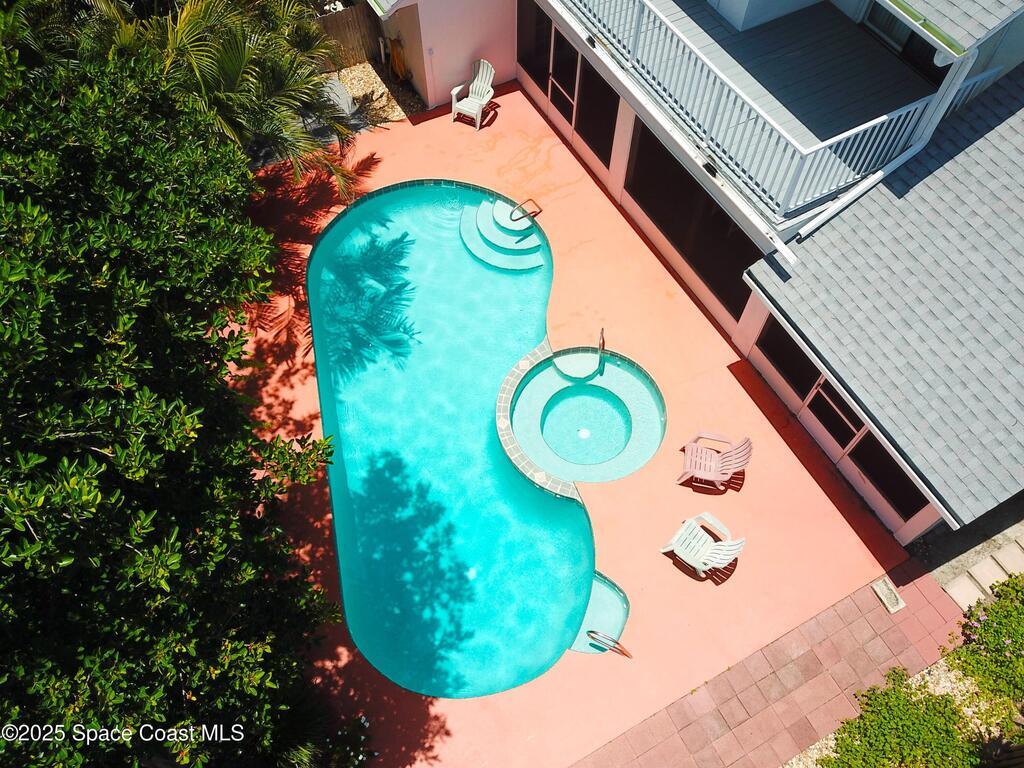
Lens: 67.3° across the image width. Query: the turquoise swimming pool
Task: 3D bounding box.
[{"bbox_3d":[-1.036,0.419,12.912,4.309,1.350,9.314,-8,60,-5],"label":"turquoise swimming pool"}]

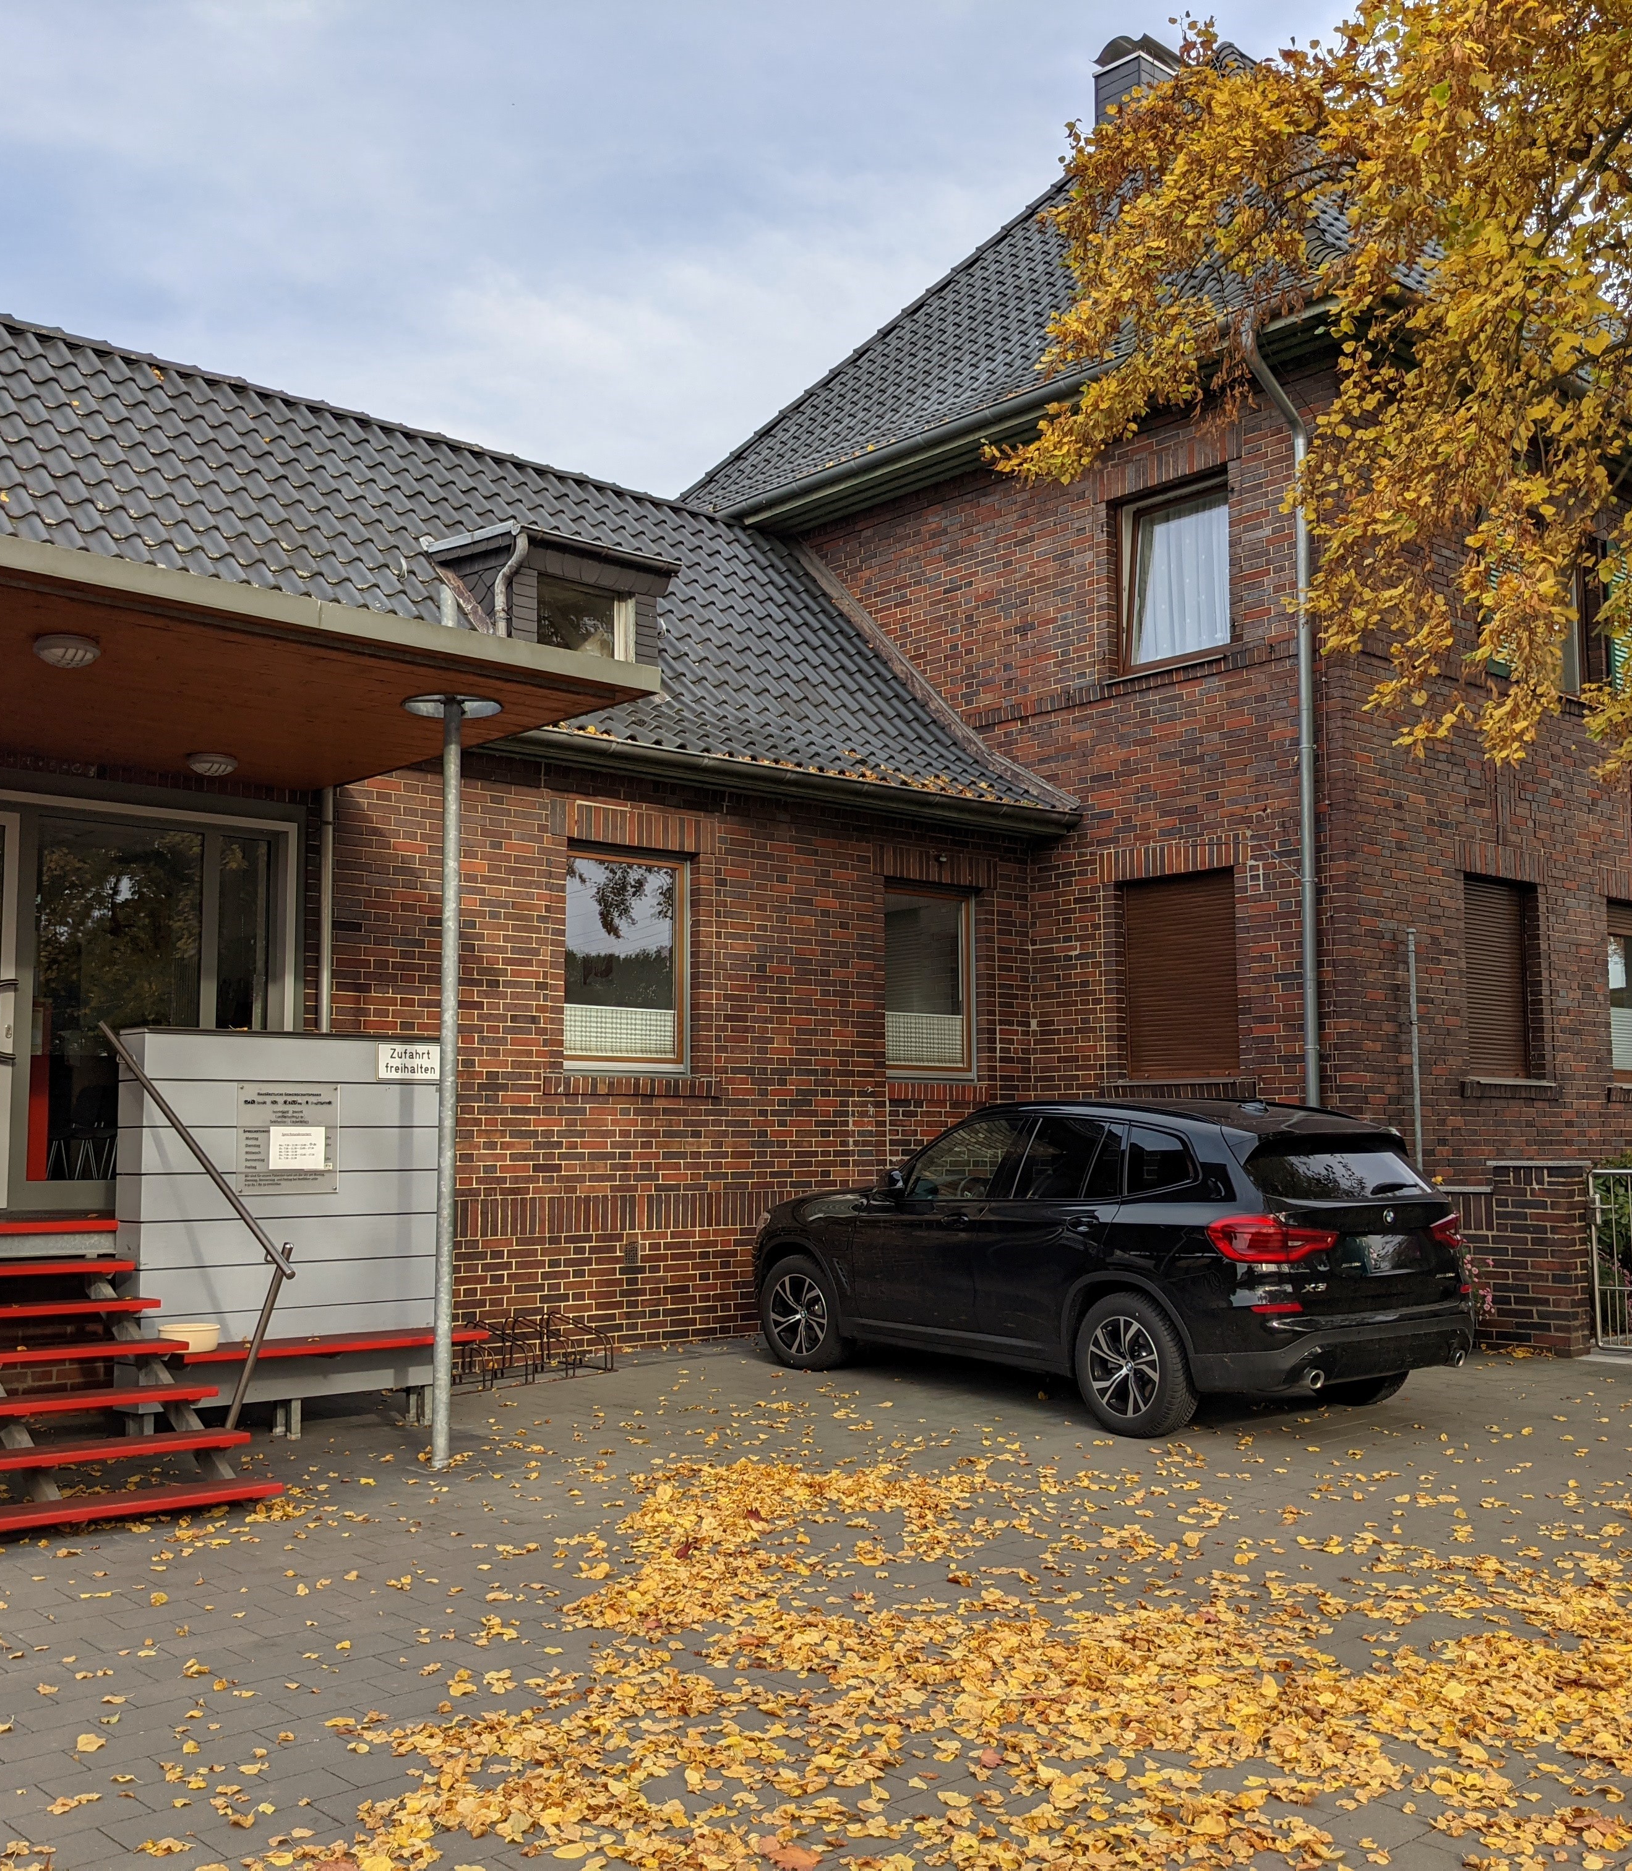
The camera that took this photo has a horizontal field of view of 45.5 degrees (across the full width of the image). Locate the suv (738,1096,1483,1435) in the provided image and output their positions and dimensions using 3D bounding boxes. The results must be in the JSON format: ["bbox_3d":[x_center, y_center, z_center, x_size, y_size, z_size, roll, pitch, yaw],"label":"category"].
[{"bbox_3d":[1.547,1.828,11.631,1.950,1.676,4.700,3,-6,-36],"label":"suv"}]

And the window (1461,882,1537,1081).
[{"bbox_3d":[5.469,0.372,15.699,1.220,1.600,0.130,5,-8,-42],"label":"window"}]

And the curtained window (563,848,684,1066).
[{"bbox_3d":[-1.363,0.214,13.845,1.150,1.560,0.130,5,-8,-42],"label":"curtained window"}]

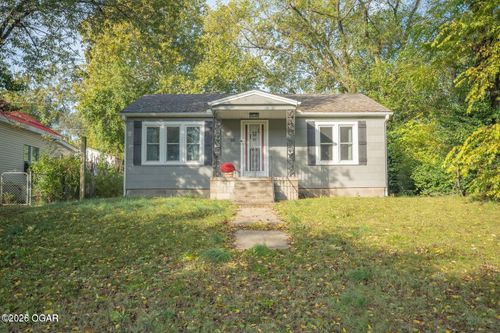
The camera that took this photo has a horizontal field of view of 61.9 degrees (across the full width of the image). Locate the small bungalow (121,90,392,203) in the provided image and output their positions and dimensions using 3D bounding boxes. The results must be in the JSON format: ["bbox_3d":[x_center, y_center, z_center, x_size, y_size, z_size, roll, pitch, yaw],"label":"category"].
[{"bbox_3d":[0.200,-1.050,18.850,10.400,4.850,9.400,0,-3,-1],"label":"small bungalow"}]

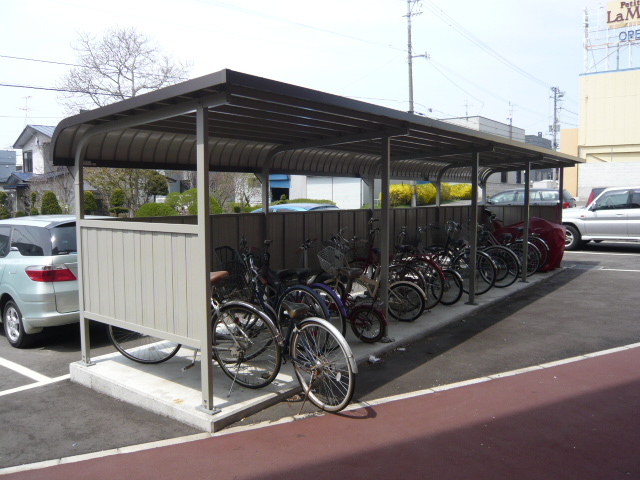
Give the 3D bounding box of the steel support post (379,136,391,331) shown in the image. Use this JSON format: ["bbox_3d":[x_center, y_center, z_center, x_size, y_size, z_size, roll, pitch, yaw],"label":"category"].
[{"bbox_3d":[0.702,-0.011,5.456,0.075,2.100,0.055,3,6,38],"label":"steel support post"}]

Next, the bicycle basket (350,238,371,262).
[{"bbox_3d":[0.505,0.128,6.620,0.320,0.240,0.250,-4,6,-40],"label":"bicycle basket"}]

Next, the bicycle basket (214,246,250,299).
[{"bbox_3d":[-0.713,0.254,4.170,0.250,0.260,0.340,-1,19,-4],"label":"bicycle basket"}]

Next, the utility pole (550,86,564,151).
[{"bbox_3d":[21.148,-7.922,46.513,1.200,11.414,1.000,0,5,0],"label":"utility pole"}]

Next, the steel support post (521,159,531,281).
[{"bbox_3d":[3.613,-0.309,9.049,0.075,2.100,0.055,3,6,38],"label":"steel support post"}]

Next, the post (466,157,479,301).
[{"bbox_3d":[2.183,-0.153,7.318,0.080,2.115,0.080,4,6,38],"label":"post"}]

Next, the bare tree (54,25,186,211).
[{"bbox_3d":[-9.016,-4.974,23.674,6.500,9.297,6.200,0,5,0],"label":"bare tree"}]

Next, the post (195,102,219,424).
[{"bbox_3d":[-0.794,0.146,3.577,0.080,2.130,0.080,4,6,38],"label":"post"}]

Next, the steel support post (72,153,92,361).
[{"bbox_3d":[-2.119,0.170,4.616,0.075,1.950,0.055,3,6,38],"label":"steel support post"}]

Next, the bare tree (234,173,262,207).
[{"bbox_3d":[-3.315,-1.993,24.000,1.800,3.200,1.800,0,5,0],"label":"bare tree"}]

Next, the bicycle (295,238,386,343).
[{"bbox_3d":[0.141,0.548,5.593,1.350,1.000,0.540,3,6,34],"label":"bicycle"}]

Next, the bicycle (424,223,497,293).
[{"bbox_3d":[2.056,0.284,8.246,0.560,1.070,1.660,-4,6,-40],"label":"bicycle"}]

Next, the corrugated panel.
[{"bbox_3d":[1.571,-1.167,7.722,2.340,0.495,9.836,4,6,38],"label":"corrugated panel"}]

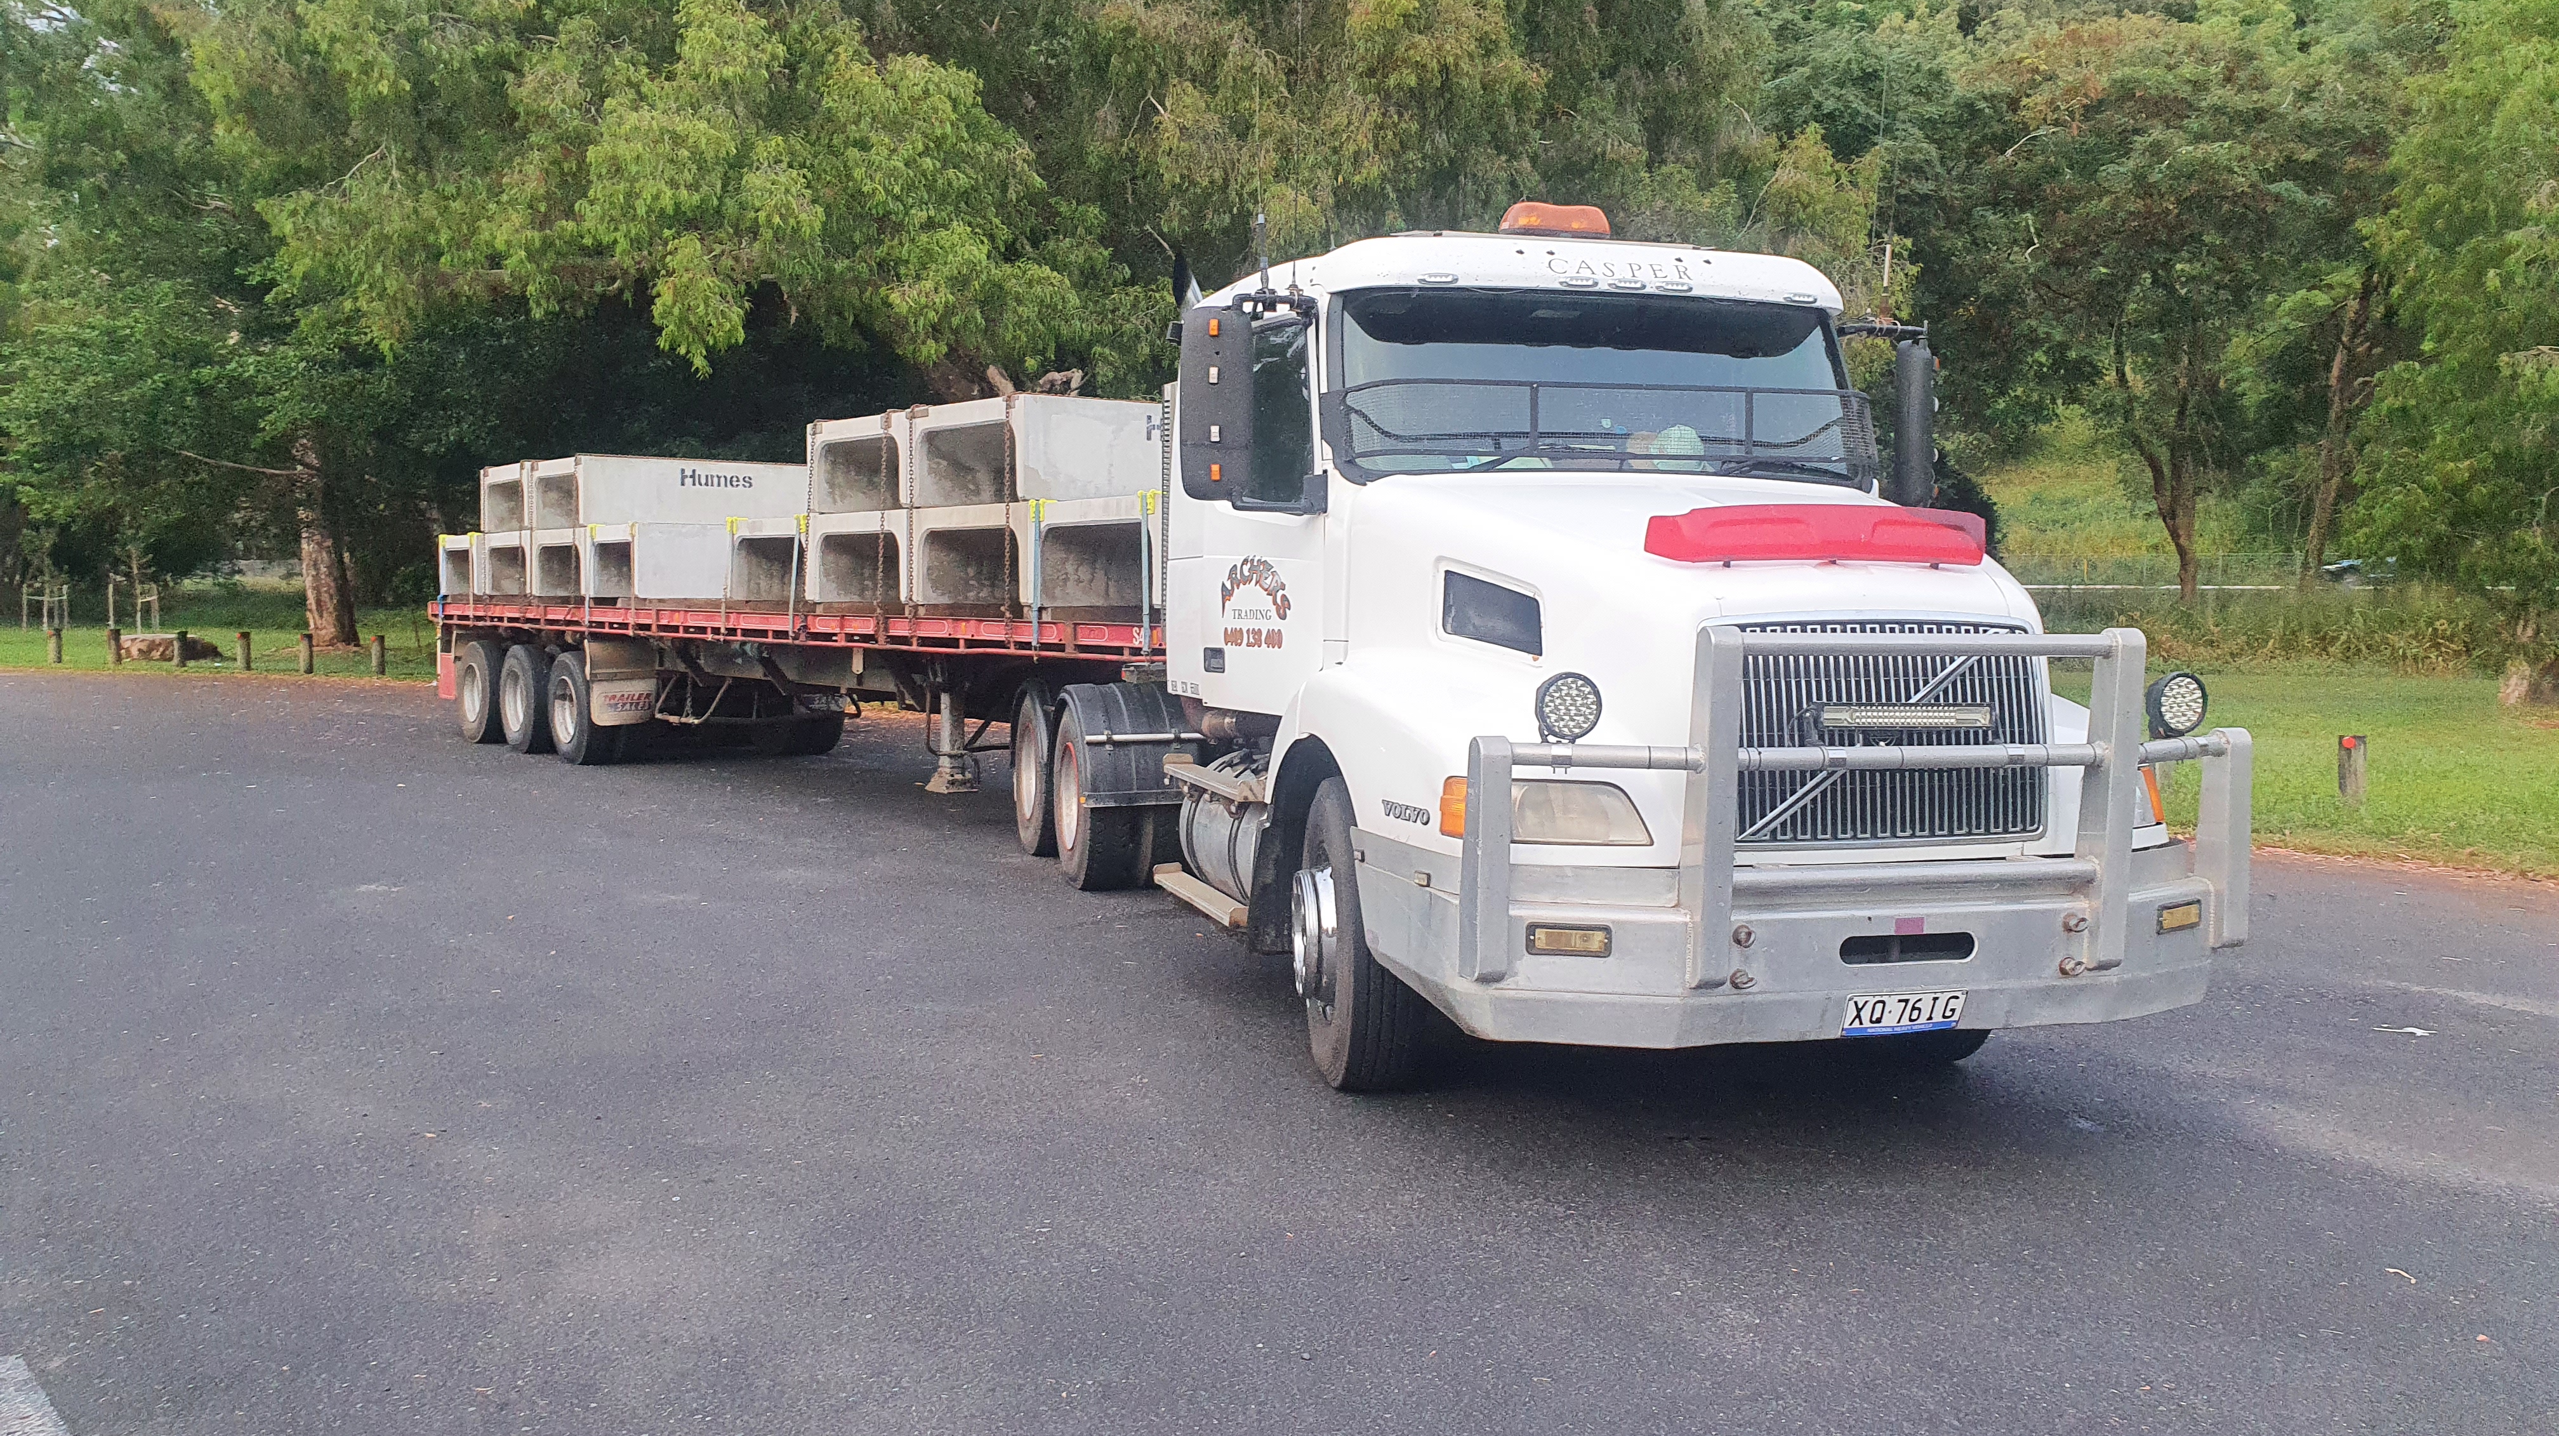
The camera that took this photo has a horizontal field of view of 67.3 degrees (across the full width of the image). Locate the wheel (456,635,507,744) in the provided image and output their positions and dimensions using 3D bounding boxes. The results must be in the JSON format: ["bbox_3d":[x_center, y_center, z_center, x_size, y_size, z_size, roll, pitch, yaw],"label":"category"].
[{"bbox_3d":[-8.058,-0.247,19.542,0.300,1.030,1.030,-2,5,-39],"label":"wheel"}]

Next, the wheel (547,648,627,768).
[{"bbox_3d":[-6.318,-0.088,17.422,0.300,1.030,1.030,-2,5,-39],"label":"wheel"}]

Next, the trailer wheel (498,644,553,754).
[{"bbox_3d":[-7.188,-0.168,18.482,0.300,1.030,1.030,-2,5,-39],"label":"trailer wheel"}]

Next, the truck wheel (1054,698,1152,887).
[{"bbox_3d":[-1.007,0.427,10.532,0.300,1.030,1.030,0,4,-17],"label":"truck wheel"}]

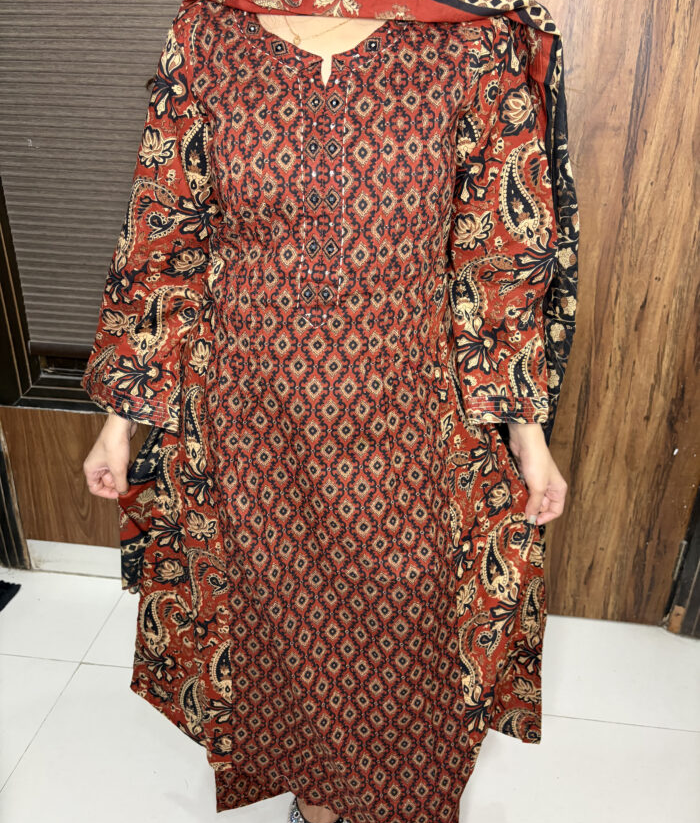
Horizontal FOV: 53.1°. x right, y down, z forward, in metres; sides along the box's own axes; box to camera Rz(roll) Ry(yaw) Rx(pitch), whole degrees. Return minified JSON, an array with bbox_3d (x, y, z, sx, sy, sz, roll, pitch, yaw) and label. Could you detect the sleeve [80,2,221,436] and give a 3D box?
[{"bbox_3d":[-0.246,-0.241,0.938,0.160,0.510,0.150,13,20,-8],"label":"sleeve"}]

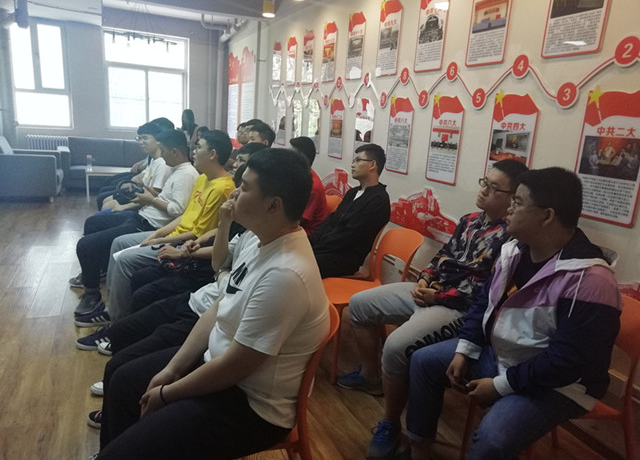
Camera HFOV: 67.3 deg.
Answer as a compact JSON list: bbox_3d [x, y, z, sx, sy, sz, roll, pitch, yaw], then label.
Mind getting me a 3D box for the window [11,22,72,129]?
[{"bbox_3d":[-4.751,-2.612,8.194,0.884,1.732,0.122,-2,14,-22],"label":"window"}]

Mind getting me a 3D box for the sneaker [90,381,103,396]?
[{"bbox_3d":[-1.010,0.750,2.445,0.285,0.110,0.105,-2,14,-23],"label":"sneaker"}]

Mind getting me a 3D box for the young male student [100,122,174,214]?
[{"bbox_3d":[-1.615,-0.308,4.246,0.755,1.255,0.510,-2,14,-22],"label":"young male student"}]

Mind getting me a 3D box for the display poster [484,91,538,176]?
[{"bbox_3d":[1.028,-0.467,2.614,0.020,0.571,0.316,-2,14,-22],"label":"display poster"}]

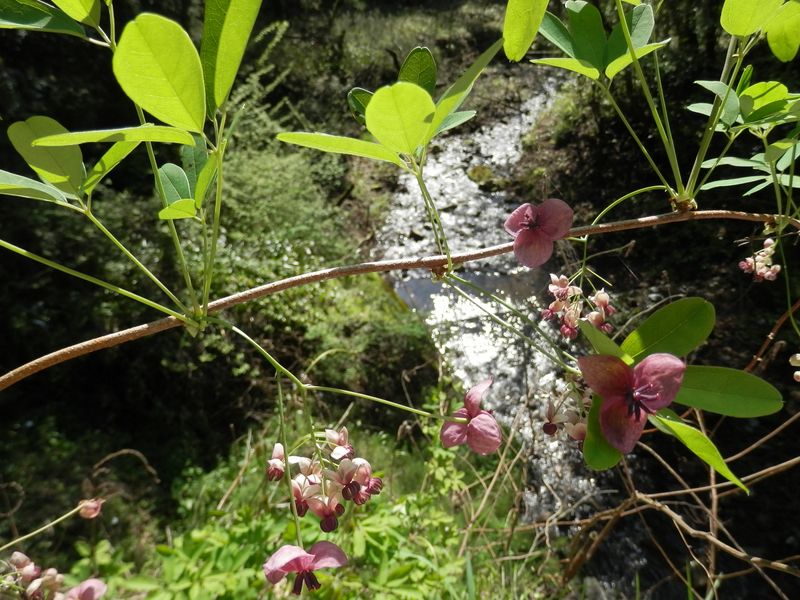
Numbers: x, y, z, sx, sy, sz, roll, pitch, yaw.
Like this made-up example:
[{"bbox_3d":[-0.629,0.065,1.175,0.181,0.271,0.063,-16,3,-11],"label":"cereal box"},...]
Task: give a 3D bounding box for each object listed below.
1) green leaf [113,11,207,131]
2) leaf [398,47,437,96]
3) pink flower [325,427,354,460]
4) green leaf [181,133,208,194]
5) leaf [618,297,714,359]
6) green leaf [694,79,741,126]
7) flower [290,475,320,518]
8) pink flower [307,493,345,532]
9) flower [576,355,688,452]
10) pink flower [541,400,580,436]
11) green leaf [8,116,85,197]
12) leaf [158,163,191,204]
[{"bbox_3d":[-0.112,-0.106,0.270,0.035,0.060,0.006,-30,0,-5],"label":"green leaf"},{"bbox_3d":[0.010,-0.114,0.308,0.019,0.049,0.006,-2,-15,3],"label":"leaf"},{"bbox_3d":[-0.027,0.066,0.265,0.013,0.013,0.012,-11,32,-25],"label":"pink flower"},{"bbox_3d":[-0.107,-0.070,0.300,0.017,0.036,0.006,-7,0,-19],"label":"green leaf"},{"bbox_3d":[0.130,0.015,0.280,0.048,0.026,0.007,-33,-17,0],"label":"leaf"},{"bbox_3d":[0.175,-0.110,0.323,0.015,0.031,0.009,-34,-9,8],"label":"green leaf"},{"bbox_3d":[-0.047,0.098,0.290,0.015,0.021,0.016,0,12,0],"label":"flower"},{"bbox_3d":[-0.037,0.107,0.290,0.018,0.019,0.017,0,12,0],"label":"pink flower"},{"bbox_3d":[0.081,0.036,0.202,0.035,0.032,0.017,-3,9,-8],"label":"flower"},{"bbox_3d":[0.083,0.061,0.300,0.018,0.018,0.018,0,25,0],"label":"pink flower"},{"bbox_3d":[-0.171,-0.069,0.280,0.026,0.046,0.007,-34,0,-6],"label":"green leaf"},{"bbox_3d":[-0.121,-0.060,0.310,0.017,0.006,0.034,-37,73,-11],"label":"leaf"}]

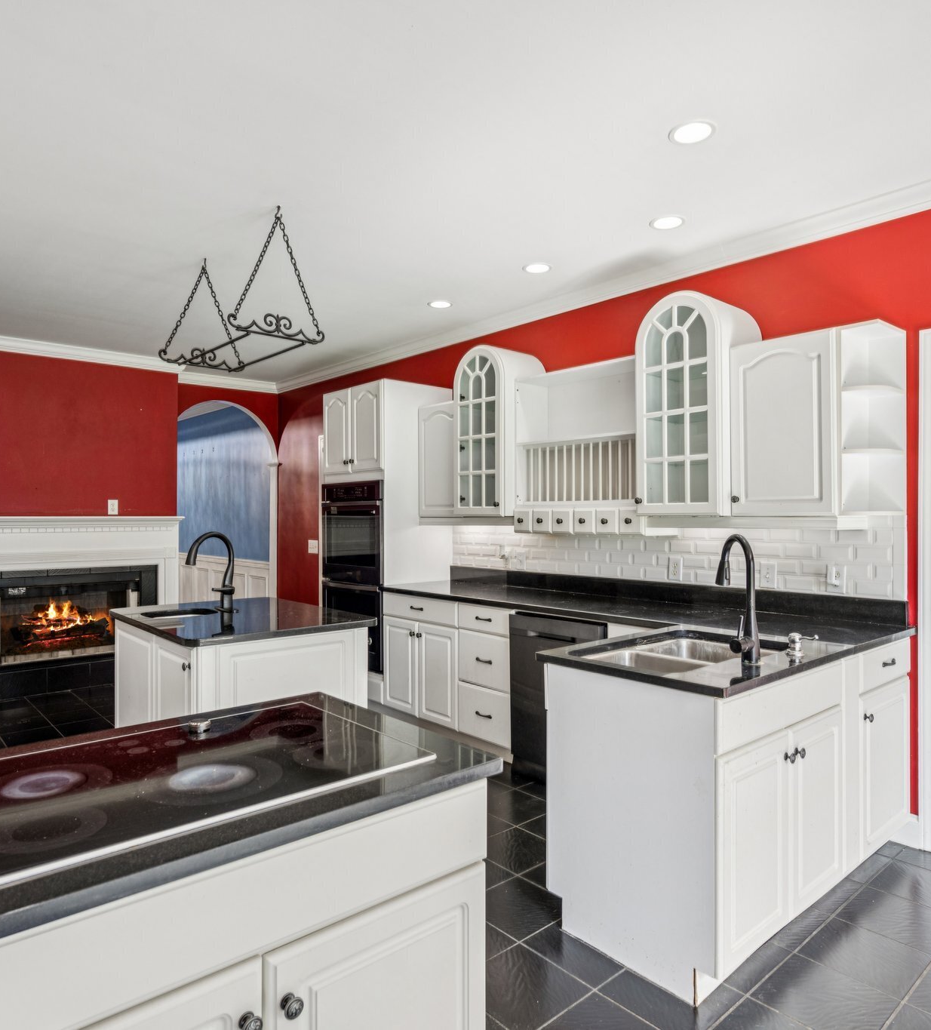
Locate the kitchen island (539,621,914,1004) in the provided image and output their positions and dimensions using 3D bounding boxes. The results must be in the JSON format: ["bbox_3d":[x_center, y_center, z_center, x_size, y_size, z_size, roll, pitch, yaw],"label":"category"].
[{"bbox_3d":[1.075,0.936,2.624,1.590,0.914,0.680,0,0,-41],"label":"kitchen island"}]

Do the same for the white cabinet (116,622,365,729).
[{"bbox_3d":[-1.084,0.950,3.247,0.800,0.884,1.060,0,0,-41],"label":"white cabinet"}]

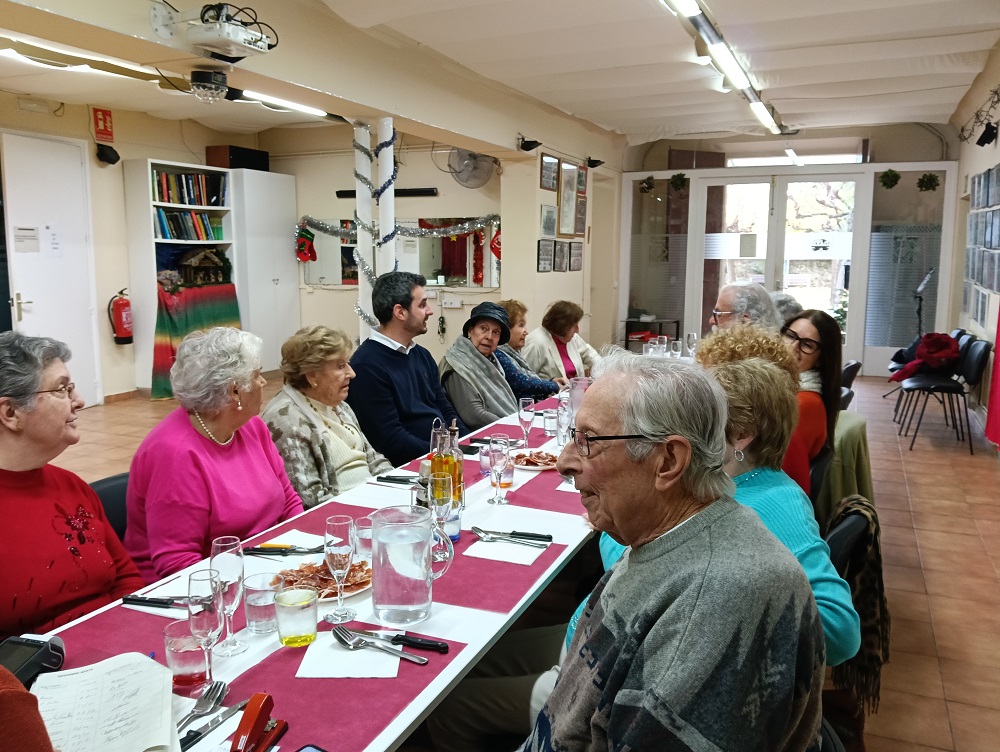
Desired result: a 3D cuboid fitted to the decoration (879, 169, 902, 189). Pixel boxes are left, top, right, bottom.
[{"bbox_3d":[4.559,-2.308,9.138,0.260,0.250,0.220,3,9,17],"label":"decoration"}]

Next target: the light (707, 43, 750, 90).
[{"bbox_3d":[1.757,-2.310,5.901,0.110,0.080,1.480,4,9,24],"label":"light"}]

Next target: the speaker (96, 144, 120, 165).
[{"bbox_3d":[-3.709,-2.093,7.392,0.160,0.145,0.145,25,18,19],"label":"speaker"}]

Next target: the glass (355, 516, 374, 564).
[{"bbox_3d":[-0.308,0.395,1.865,0.080,0.096,0.080,4,10,24],"label":"glass"}]

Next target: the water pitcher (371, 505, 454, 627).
[{"bbox_3d":[-0.169,0.358,1.489,0.168,0.200,0.113,-2,9,-11],"label":"water pitcher"}]

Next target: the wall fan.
[{"bbox_3d":[-0.290,-2.106,7.897,0.440,0.440,0.310,2,9,12],"label":"wall fan"}]

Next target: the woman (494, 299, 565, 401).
[{"bbox_3d":[0.147,0.239,3.883,0.680,1.210,0.500,4,9,24],"label":"woman"}]

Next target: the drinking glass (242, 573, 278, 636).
[{"bbox_3d":[-0.465,0.448,1.529,0.080,0.096,0.080,0,9,0],"label":"drinking glass"}]

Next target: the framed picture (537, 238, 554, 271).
[{"bbox_3d":[0.456,-1.201,7.847,0.030,0.315,0.410,4,9,24],"label":"framed picture"}]

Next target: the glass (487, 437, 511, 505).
[{"bbox_3d":[-0.001,0.260,2.182,0.061,0.186,0.061,0,9,0],"label":"glass"}]

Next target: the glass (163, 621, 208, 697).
[{"bbox_3d":[-0.501,0.449,1.249,0.073,0.087,0.073,0,9,0],"label":"glass"}]

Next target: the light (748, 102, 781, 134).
[{"bbox_3d":[2.727,-2.653,8.004,0.110,0.090,1.650,4,10,24],"label":"light"}]

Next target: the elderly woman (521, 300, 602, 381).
[{"bbox_3d":[0.419,0.174,4.425,0.700,1.180,0.520,4,9,24],"label":"elderly woman"}]

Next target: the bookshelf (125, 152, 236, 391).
[{"bbox_3d":[-3.338,-1.037,8.333,0.300,2.360,1.060,4,10,24],"label":"bookshelf"}]

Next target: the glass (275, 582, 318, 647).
[{"bbox_3d":[-0.360,0.429,1.389,0.075,0.085,0.075,0,9,0],"label":"glass"}]

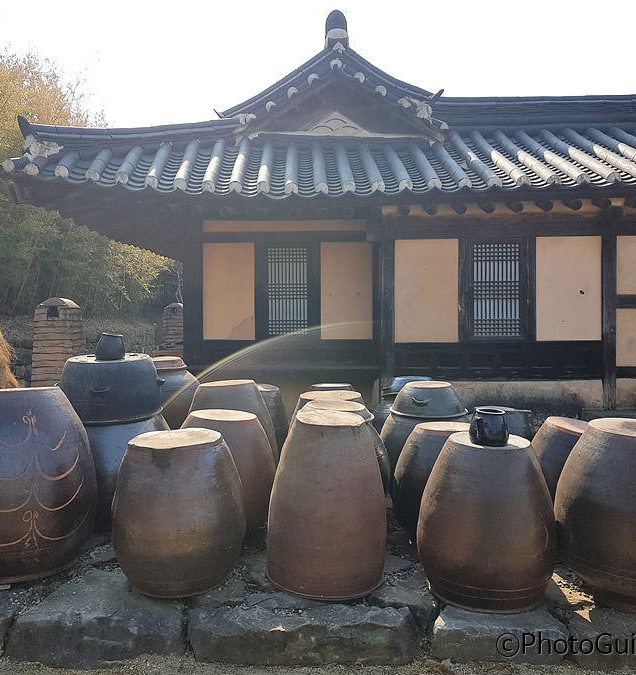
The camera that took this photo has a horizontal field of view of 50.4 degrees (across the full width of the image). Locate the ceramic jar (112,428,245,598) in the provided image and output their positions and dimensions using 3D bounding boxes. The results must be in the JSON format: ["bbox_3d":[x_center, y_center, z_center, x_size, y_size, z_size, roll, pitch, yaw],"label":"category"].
[{"bbox_3d":[-0.703,0.861,3.379,0.650,0.720,0.650,0,2,0],"label":"ceramic jar"}]

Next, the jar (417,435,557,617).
[{"bbox_3d":[0.779,0.814,3.124,0.620,0.679,0.620,0,2,0],"label":"jar"}]

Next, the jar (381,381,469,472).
[{"bbox_3d":[0.710,0.695,4.321,0.630,0.790,0.630,0,2,0],"label":"jar"}]

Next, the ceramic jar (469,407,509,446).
[{"bbox_3d":[0.814,0.433,3.220,0.187,0.158,0.187,0,2,0],"label":"ceramic jar"}]

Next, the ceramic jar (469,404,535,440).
[{"bbox_3d":[1.426,0.846,5.242,0.560,0.580,0.560,0,2,0],"label":"ceramic jar"}]

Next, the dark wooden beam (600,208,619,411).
[{"bbox_3d":[3.434,-0.347,7.950,0.165,2.420,0.165,0,2,0],"label":"dark wooden beam"}]

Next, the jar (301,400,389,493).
[{"bbox_3d":[0.110,0.797,4.072,0.645,0.770,0.645,0,2,0],"label":"jar"}]

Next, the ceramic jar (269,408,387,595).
[{"bbox_3d":[0.043,0.760,3.223,0.560,0.752,0.560,0,2,0],"label":"ceramic jar"}]

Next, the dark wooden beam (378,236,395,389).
[{"bbox_3d":[0.816,-0.280,7.995,0.180,2.080,0.180,0,2,5],"label":"dark wooden beam"}]

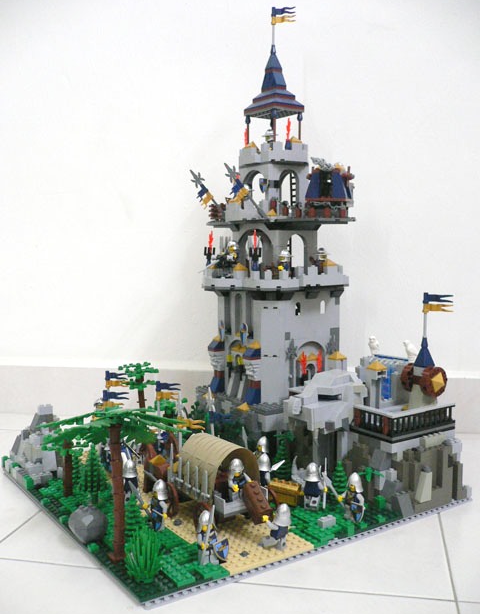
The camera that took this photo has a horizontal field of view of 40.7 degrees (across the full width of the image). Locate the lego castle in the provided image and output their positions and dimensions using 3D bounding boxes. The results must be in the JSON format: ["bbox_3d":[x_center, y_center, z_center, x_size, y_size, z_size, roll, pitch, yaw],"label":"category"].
[{"bbox_3d":[0.077,-0.081,0.770,0.178,0.566,0.345,-3,4,-33],"label":"lego castle"}]

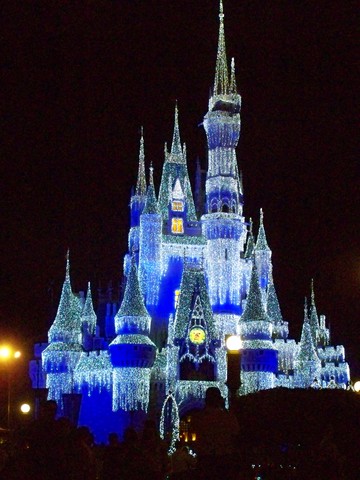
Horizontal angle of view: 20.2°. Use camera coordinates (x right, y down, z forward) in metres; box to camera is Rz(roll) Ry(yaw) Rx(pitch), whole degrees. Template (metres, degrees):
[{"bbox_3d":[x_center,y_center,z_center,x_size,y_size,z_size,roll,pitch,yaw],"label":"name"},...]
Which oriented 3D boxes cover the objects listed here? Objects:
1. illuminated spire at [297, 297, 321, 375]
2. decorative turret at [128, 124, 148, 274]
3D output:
[{"bbox_3d":[11.991,8.927,94.457,2.240,7.220,2.240,1,-13,-6],"label":"illuminated spire"},{"bbox_3d":[-4.533,-4.667,112.000,2.186,15.931,2.186,1,-11,-8],"label":"decorative turret"}]

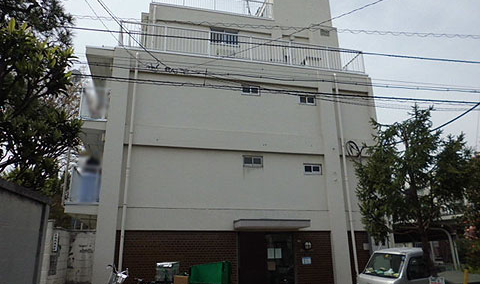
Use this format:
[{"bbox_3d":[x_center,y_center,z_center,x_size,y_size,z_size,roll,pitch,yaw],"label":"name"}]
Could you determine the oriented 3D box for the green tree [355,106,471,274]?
[{"bbox_3d":[4.510,1.367,9.392,2.800,5.000,2.700,-9,-20,24],"label":"green tree"}]

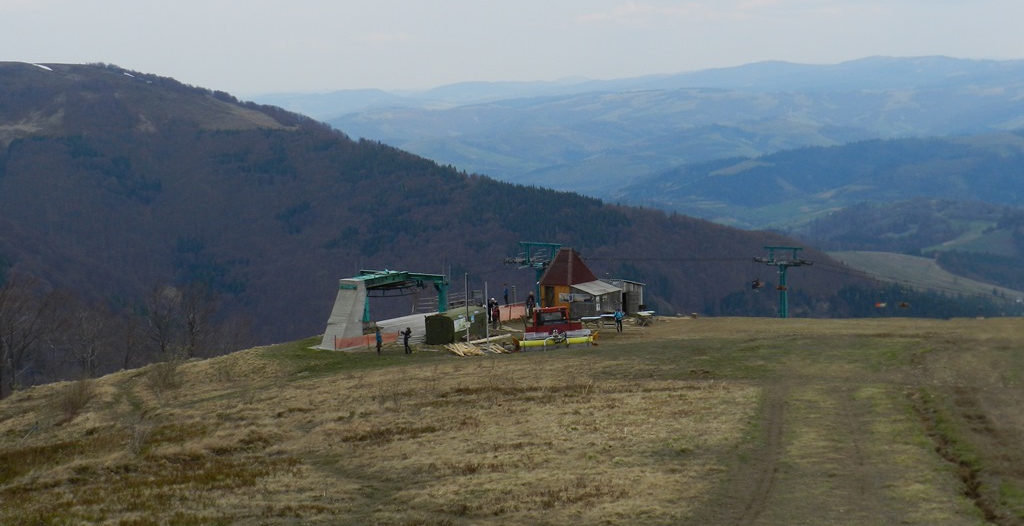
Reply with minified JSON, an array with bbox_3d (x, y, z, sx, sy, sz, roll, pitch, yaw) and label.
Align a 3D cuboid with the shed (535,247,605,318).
[{"bbox_3d":[4.248,1.205,118.133,3.150,5.200,3.800,3,9,37],"label":"shed"}]

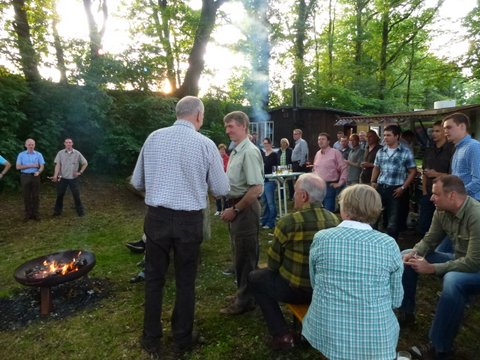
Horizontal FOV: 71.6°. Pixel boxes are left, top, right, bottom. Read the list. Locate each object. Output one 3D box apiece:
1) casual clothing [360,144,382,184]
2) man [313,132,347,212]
[{"bbox_3d":[1.970,-0.194,4.948,0.320,0.650,0.480,-3,5,-37],"label":"casual clothing"},{"bbox_3d":[1.400,0.139,5.220,0.350,1.750,0.540,-3,5,-42],"label":"man"}]

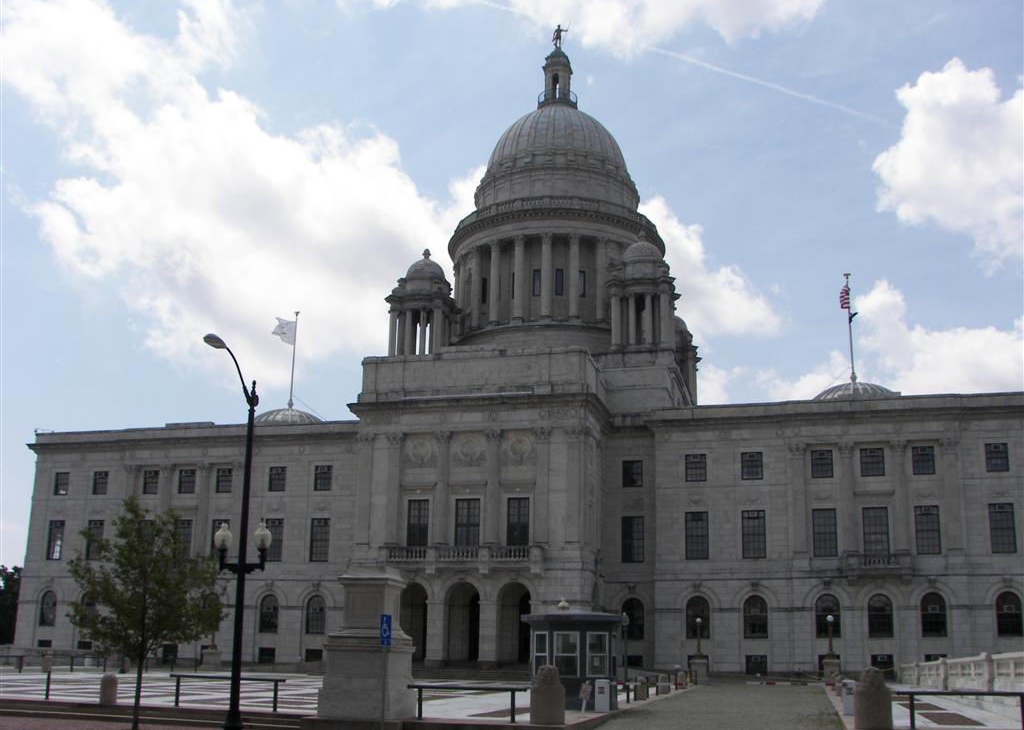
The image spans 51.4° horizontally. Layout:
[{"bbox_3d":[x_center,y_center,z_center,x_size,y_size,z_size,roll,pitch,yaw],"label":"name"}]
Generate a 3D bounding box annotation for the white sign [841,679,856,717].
[{"bbox_3d":[9.357,9.251,29.584,0.430,1.000,0.360,-3,-15,15],"label":"white sign"}]

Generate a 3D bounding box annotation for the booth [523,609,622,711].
[{"bbox_3d":[1.580,7.734,28.036,2.520,2.559,2.520,-3,-14,14],"label":"booth"}]

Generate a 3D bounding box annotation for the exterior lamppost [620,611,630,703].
[{"bbox_3d":[4.796,12.276,45.000,0.500,3.600,0.500,-3,-15,15],"label":"exterior lamppost"}]

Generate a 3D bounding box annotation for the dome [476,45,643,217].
[{"bbox_3d":[5.268,-27.907,125.703,19.500,21.840,19.500,-3,-14,14],"label":"dome"}]

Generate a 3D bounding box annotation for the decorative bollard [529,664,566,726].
[{"bbox_3d":[0.833,7.976,25.700,0.840,1.400,0.840,1,-14,0],"label":"decorative bollard"}]

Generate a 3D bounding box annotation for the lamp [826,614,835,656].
[{"bbox_3d":[14.481,12.344,48.416,0.380,2.050,0.380,-3,-15,15],"label":"lamp"}]

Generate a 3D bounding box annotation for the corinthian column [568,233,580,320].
[{"bbox_3d":[6.250,-8.850,106.495,1.170,9.114,1.170,-3,-15,14],"label":"corinthian column"}]

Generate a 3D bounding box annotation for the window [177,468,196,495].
[{"bbox_3d":[-30.147,10.816,98.870,1.748,2.237,0.350,-3,-15,14],"label":"window"}]

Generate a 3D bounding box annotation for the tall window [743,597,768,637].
[{"bbox_3d":[19.932,20.587,87.171,2.080,3.390,0.300,-3,-15,15],"label":"tall window"}]

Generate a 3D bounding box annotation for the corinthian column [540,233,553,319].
[{"bbox_3d":[3.574,-9.062,109.045,1.250,9.284,1.250,-3,-14,14],"label":"corinthian column"}]

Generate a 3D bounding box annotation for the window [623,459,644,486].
[{"bbox_3d":[10.771,9.698,95.183,1.770,2.500,0.300,-3,-15,15],"label":"window"}]

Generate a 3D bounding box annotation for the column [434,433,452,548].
[{"bbox_3d":[-5.341,9.492,81.844,1.300,8.809,1.150,-3,-15,14],"label":"column"}]

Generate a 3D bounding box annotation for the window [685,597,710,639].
[{"bbox_3d":[15.153,20.431,86.220,1.844,3.410,0.403,-3,-16,15],"label":"window"}]

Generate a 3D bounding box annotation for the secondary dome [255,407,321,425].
[{"bbox_3d":[-25.429,6.229,121.704,9.000,2.600,9.000,-3,-15,15],"label":"secondary dome"}]

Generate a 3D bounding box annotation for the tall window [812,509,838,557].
[{"bbox_3d":[25.270,13.591,85.892,1.873,3.929,0.300,-3,-15,15],"label":"tall window"}]

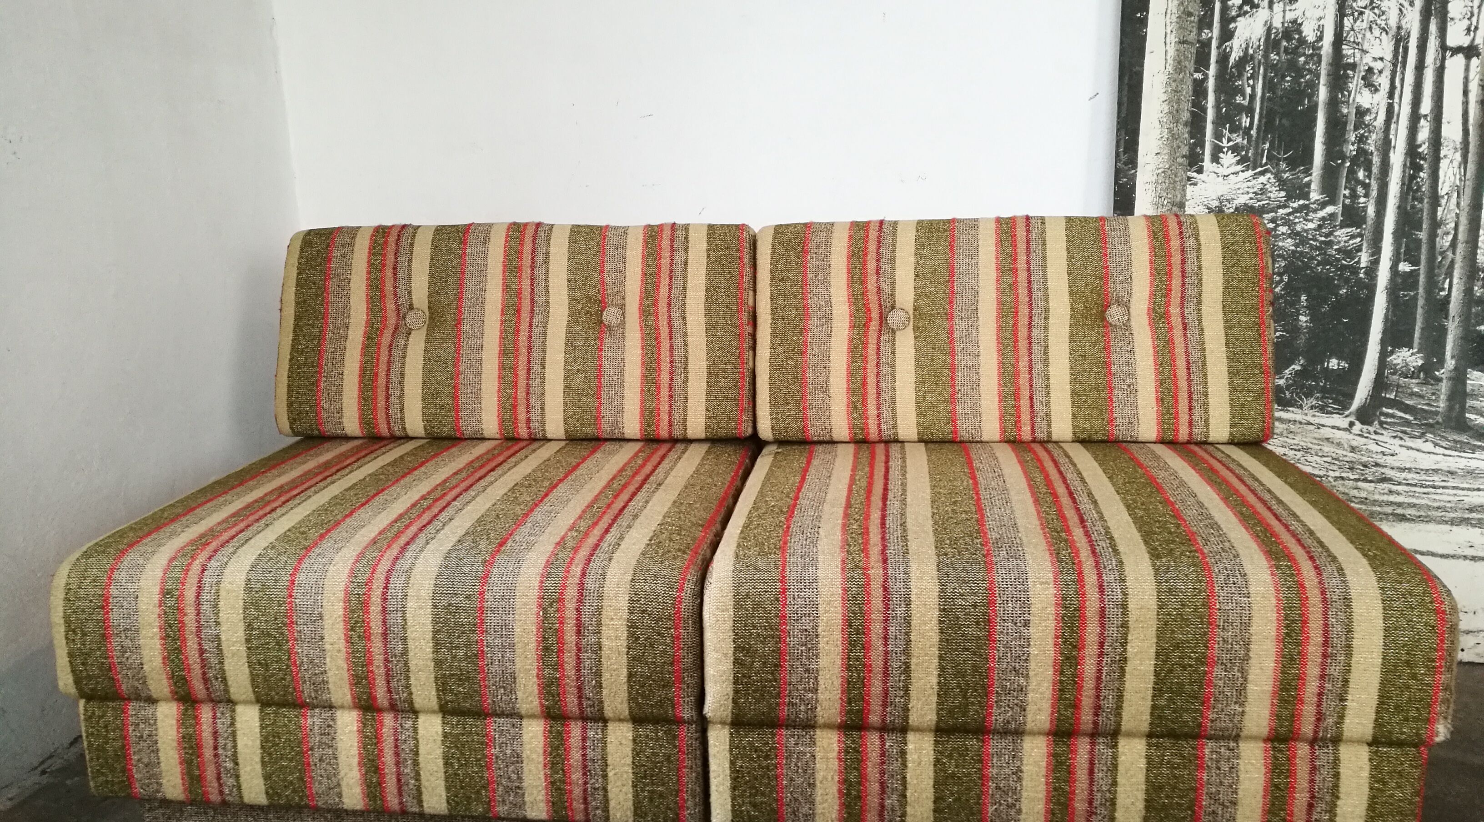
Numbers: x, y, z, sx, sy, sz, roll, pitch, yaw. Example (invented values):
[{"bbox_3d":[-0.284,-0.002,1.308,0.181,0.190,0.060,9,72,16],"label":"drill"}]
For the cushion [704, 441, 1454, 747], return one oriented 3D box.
[{"bbox_3d":[0.388,0.193,1.566,0.782,0.168,0.679,0,13,7],"label":"cushion"}]

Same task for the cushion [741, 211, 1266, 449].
[{"bbox_3d":[0.423,-0.126,1.864,0.778,0.354,0.150,0,0,7],"label":"cushion"}]

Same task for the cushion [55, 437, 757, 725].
[{"bbox_3d":[-0.397,0.191,1.658,0.782,0.168,0.679,0,13,7],"label":"cushion"}]

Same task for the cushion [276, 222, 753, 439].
[{"bbox_3d":[-0.361,-0.127,1.957,0.778,0.354,0.150,0,0,7],"label":"cushion"}]

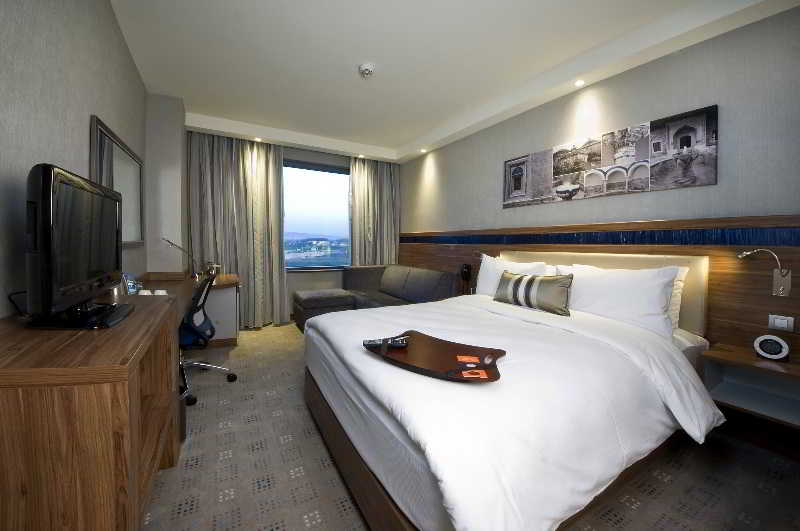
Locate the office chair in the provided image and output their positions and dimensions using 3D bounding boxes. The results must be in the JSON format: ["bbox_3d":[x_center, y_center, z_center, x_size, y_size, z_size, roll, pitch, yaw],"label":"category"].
[{"bbox_3d":[-1.614,0.491,1.995,0.620,0.890,0.620,-1,4,-34],"label":"office chair"}]

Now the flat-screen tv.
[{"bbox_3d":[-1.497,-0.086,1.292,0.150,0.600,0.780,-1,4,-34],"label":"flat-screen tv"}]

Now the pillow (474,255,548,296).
[{"bbox_3d":[0.982,0.127,2.447,0.170,0.450,0.640,23,-9,-33],"label":"pillow"}]

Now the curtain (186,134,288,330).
[{"bbox_3d":[-2.045,-0.365,3.427,1.120,2.400,0.180,-1,4,-34],"label":"curtain"}]

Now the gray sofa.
[{"bbox_3d":[-0.401,0.465,3.559,1.580,0.840,1.720,-1,4,-34],"label":"gray sofa"}]

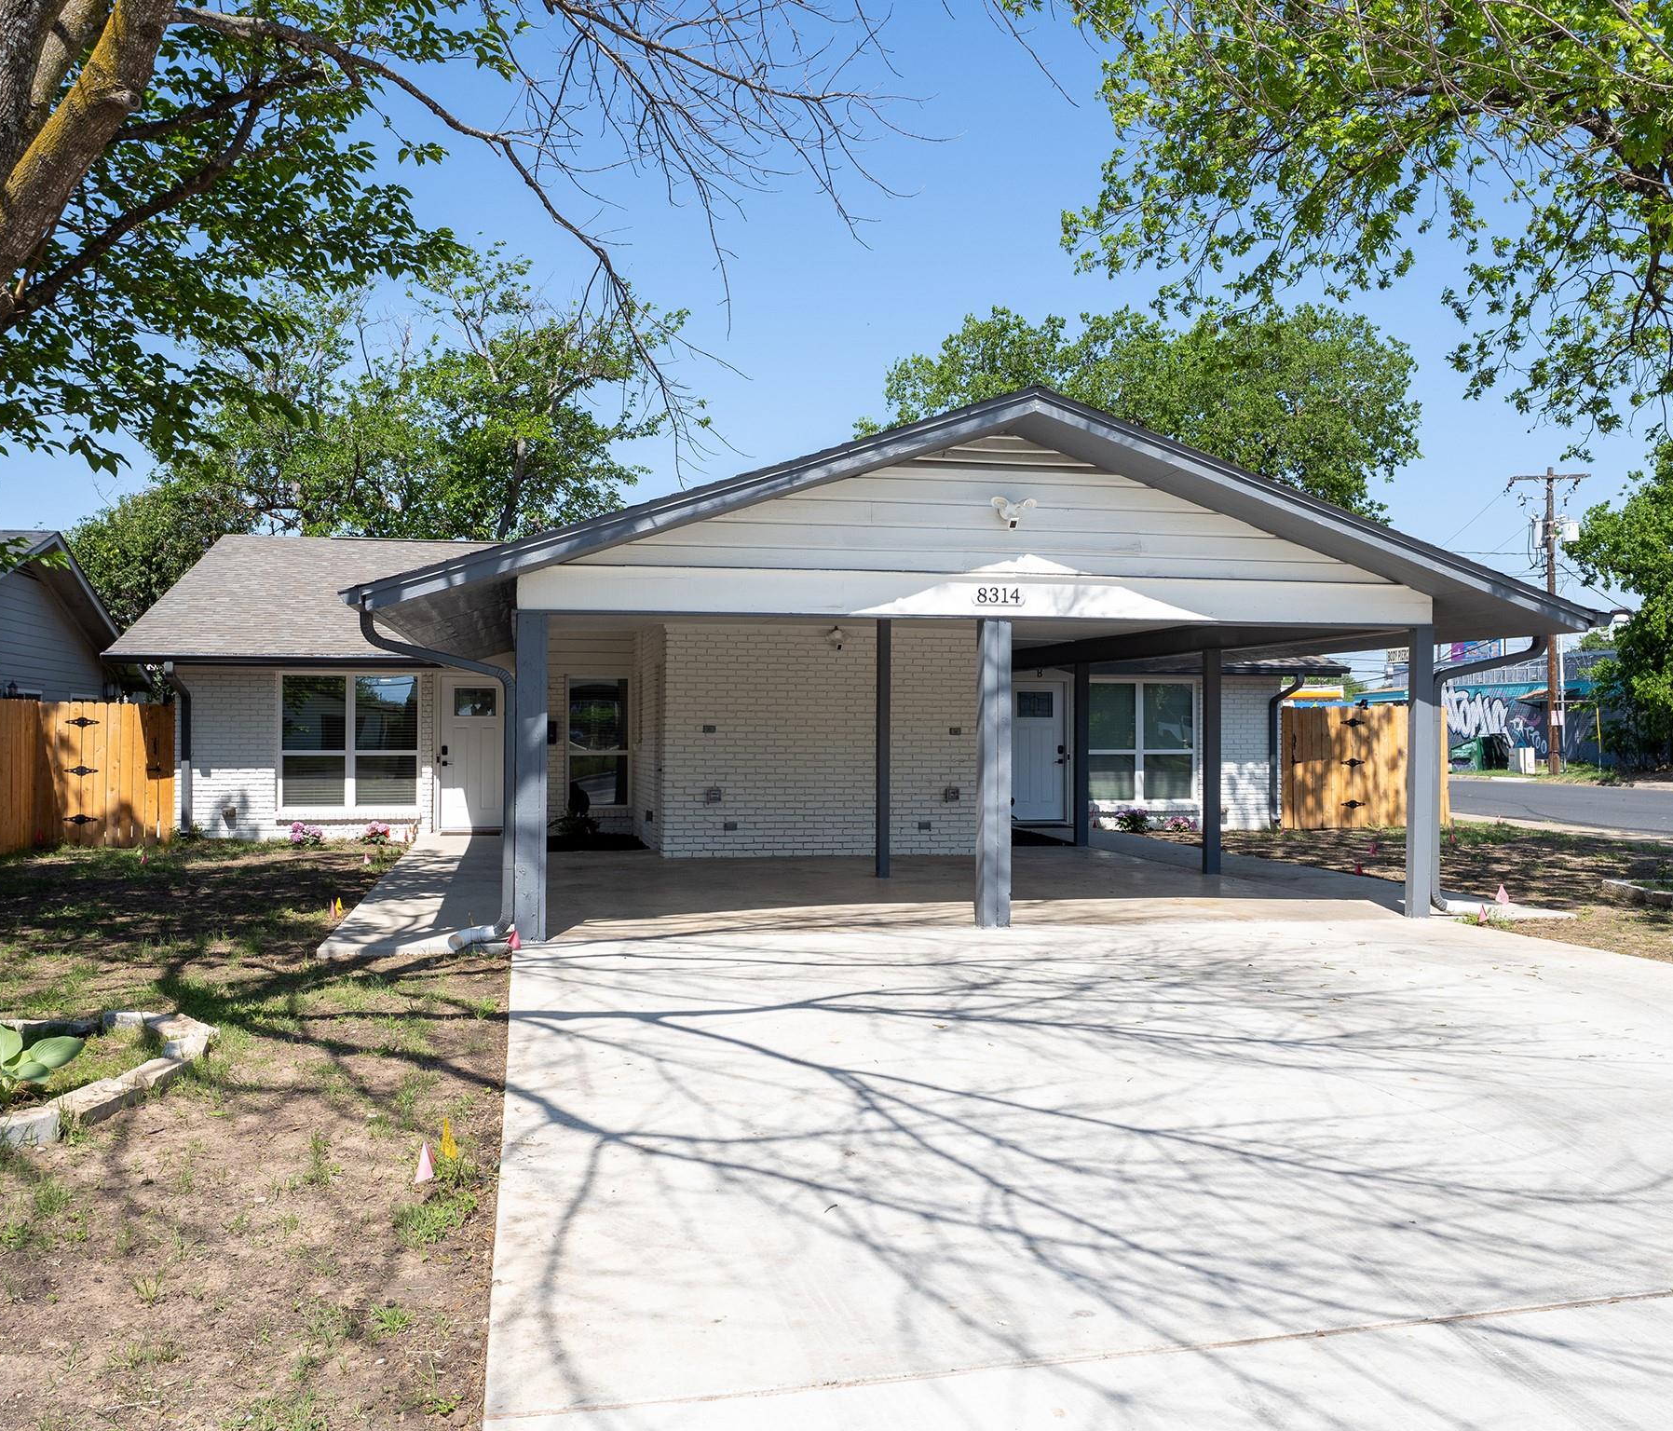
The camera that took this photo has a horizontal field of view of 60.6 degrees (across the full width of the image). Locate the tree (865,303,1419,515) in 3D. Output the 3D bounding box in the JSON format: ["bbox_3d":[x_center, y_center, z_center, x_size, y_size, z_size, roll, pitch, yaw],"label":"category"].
[{"bbox_3d":[8.964,-5.083,41.934,16.210,13.990,14.000,0,-1,-12],"label":"tree"}]

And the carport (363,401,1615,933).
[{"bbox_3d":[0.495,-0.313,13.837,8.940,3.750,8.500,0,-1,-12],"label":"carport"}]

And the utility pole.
[{"bbox_3d":[23.831,-3.182,47.951,2.600,10.360,1.000,0,-1,-12],"label":"utility pole"}]

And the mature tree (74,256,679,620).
[{"bbox_3d":[-11.886,-5.023,36.935,15.630,13.700,12.500,0,-1,-12],"label":"mature tree"}]

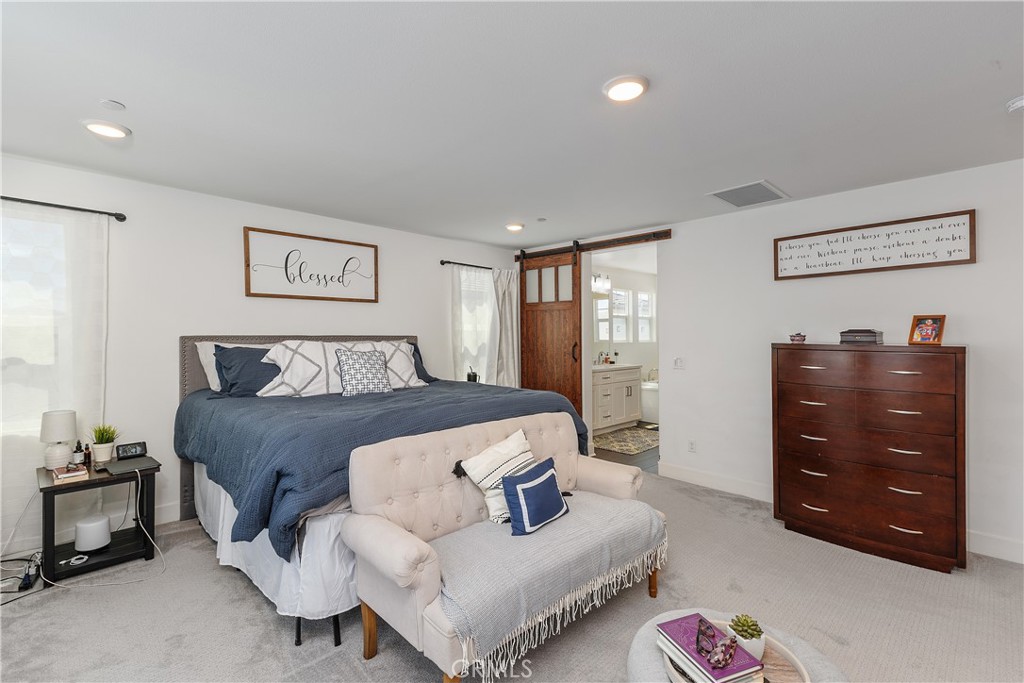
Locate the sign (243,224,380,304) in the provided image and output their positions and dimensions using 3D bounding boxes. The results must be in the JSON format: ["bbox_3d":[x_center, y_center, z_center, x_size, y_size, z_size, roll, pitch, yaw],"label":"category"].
[{"bbox_3d":[-1.756,-0.656,4.115,1.163,0.561,0.028,0,0,-42],"label":"sign"}]

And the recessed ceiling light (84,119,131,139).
[{"bbox_3d":[-2.141,-1.124,2.413,0.199,0.025,0.199,0,0,-42],"label":"recessed ceiling light"}]

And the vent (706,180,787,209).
[{"bbox_3d":[1.860,-1.128,3.571,0.567,0.022,0.396,0,0,-42],"label":"vent"}]

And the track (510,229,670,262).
[{"bbox_3d":[0.814,-1.080,5.283,0.078,0.114,2.201,0,1,-44],"label":"track"}]

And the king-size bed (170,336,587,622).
[{"bbox_3d":[-1.004,0.657,3.309,2.129,1.392,2.252,0,0,-42],"label":"king-size bed"}]

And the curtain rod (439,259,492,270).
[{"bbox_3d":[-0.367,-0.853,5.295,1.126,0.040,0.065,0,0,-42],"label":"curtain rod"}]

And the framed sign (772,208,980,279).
[{"bbox_3d":[2.573,-0.672,3.340,0.028,0.343,1.171,0,0,-42],"label":"framed sign"}]

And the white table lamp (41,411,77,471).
[{"bbox_3d":[-2.854,0.624,2.877,0.169,0.358,0.169,0,0,-42],"label":"white table lamp"}]

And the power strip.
[{"bbox_3d":[-2.731,1.333,2.585,0.054,0.044,0.310,0,0,-38],"label":"power strip"}]

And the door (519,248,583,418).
[{"bbox_3d":[0.473,0.148,5.621,0.043,2.407,1.008,0,1,-44],"label":"door"}]

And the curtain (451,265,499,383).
[{"bbox_3d":[-0.439,0.221,5.495,0.724,2.229,0.099,0,1,-44],"label":"curtain"}]

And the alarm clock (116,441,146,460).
[{"bbox_3d":[-2.682,0.761,3.194,0.060,0.100,0.165,0,1,28],"label":"alarm clock"}]

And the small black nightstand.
[{"bbox_3d":[-2.649,1.099,2.929,0.525,0.571,0.547,1,1,43],"label":"small black nightstand"}]

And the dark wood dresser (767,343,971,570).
[{"bbox_3d":[2.458,0.710,3.217,0.525,1.369,1.079,0,1,-44],"label":"dark wood dresser"}]

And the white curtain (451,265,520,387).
[{"bbox_3d":[-0.295,0.213,5.633,1.122,2.244,0.099,0,1,-44],"label":"white curtain"}]

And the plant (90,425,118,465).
[{"bbox_3d":[-2.797,0.698,3.111,0.140,0.227,0.140,0,1,-44],"label":"plant"}]

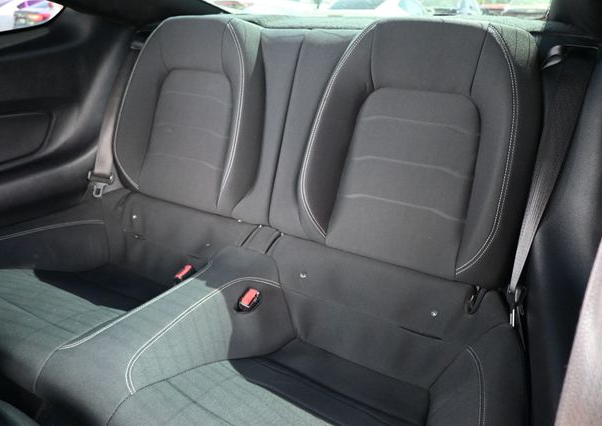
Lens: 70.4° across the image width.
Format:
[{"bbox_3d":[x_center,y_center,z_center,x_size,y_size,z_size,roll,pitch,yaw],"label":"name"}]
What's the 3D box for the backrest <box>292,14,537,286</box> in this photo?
[{"bbox_3d":[0.232,-0.132,0.874,0.437,0.472,0.157,14,4,27],"label":"backrest"}]

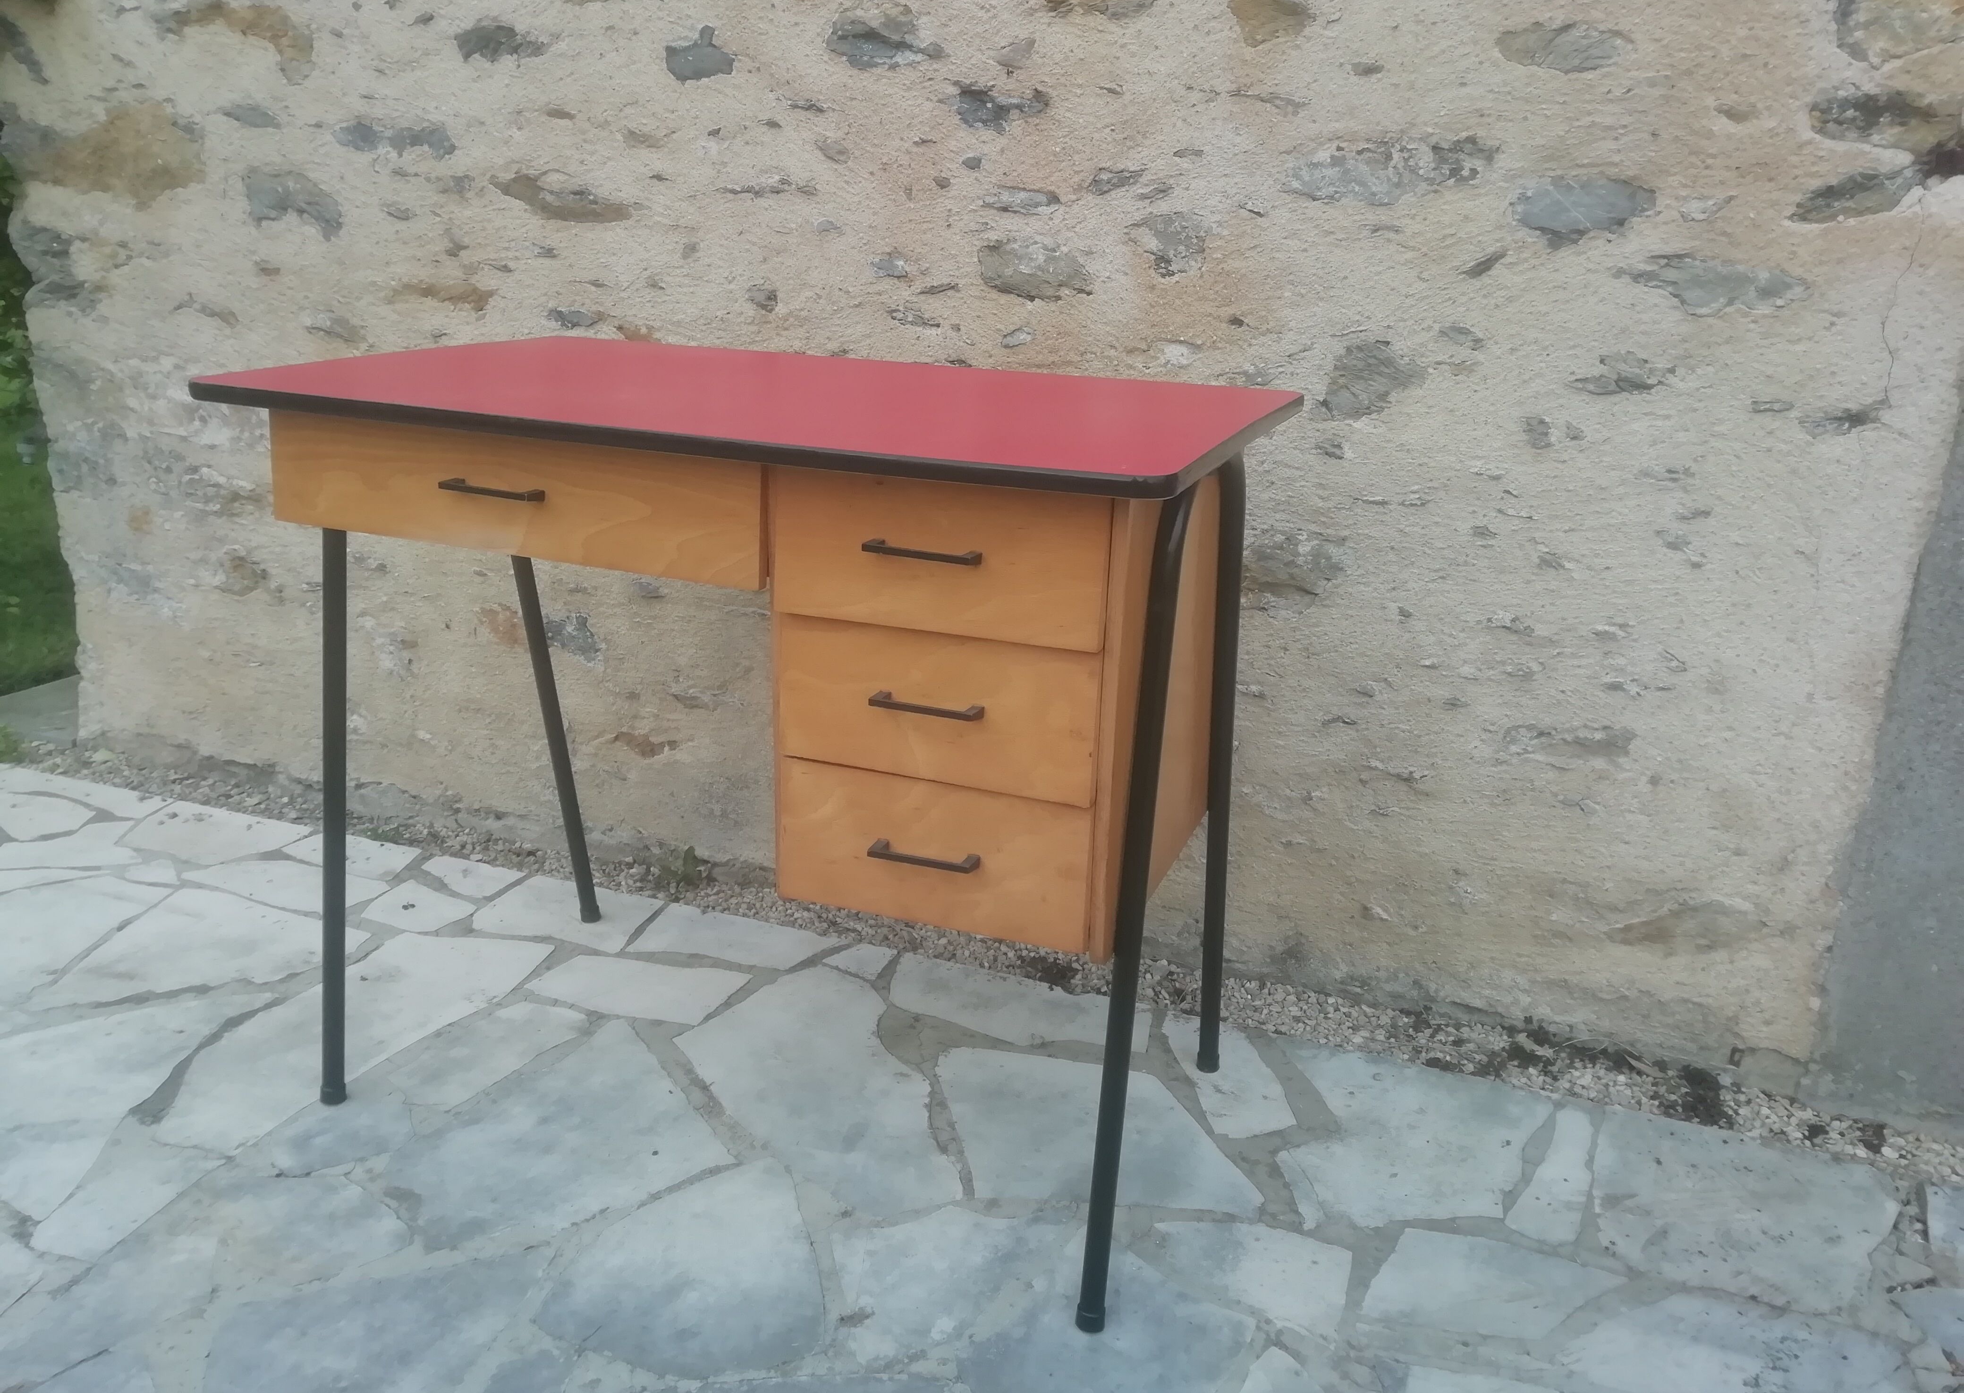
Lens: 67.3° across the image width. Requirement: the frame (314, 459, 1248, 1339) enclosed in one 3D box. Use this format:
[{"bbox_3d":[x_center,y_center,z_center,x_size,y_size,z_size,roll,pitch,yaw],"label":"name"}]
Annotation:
[{"bbox_3d":[-0.202,0.074,1.513,0.865,0.735,0.478,9,20,20],"label":"frame"}]

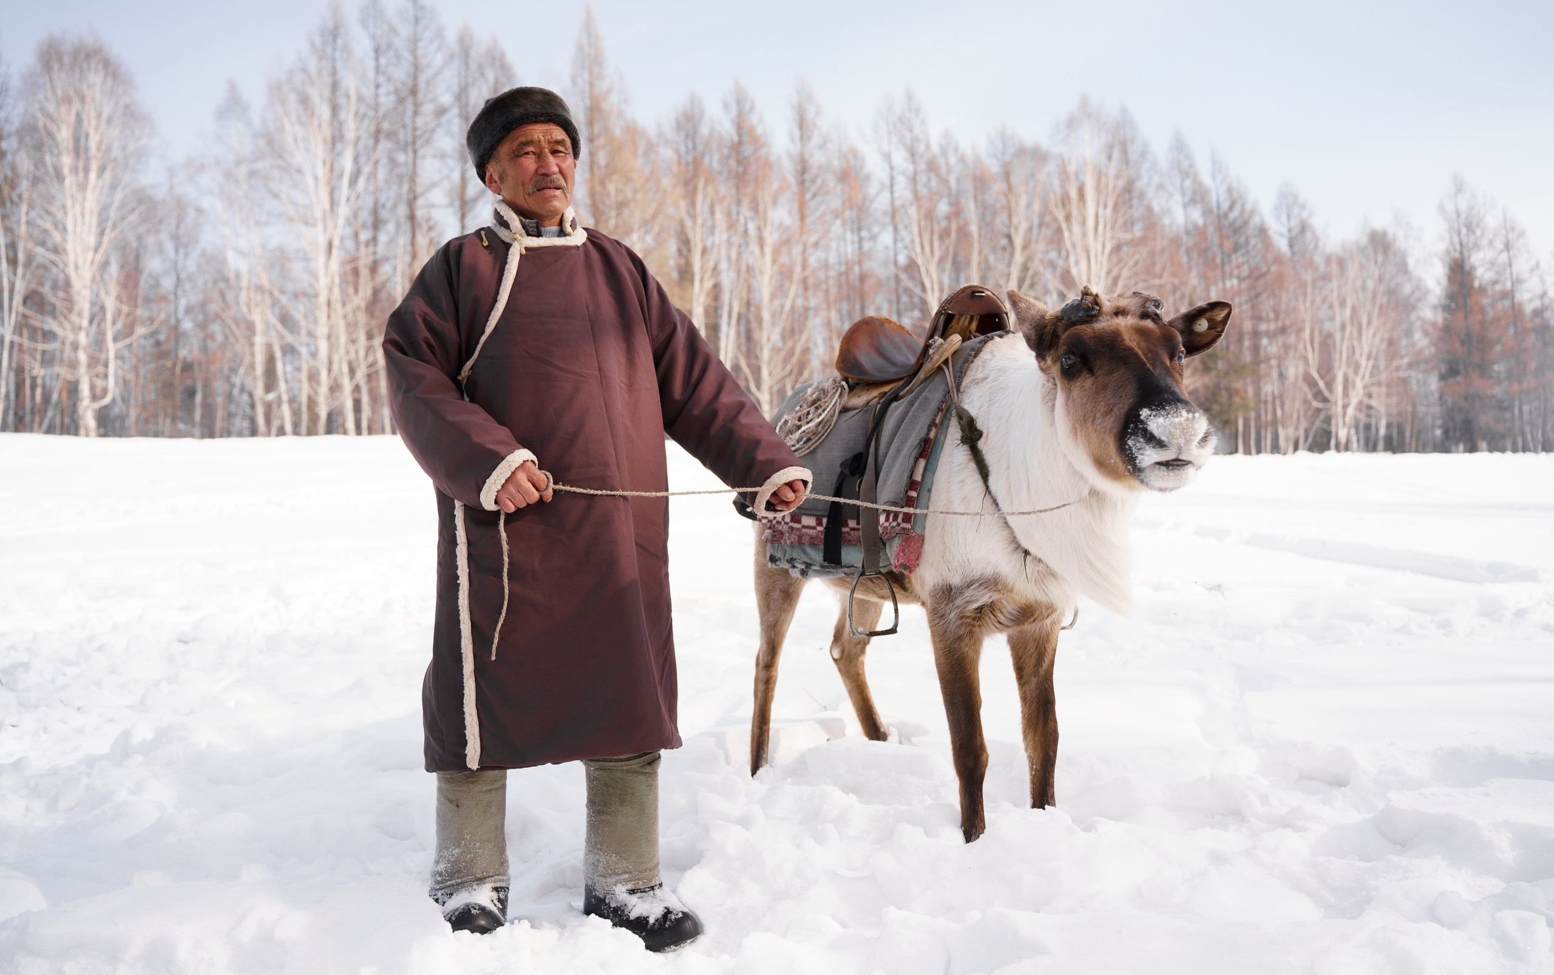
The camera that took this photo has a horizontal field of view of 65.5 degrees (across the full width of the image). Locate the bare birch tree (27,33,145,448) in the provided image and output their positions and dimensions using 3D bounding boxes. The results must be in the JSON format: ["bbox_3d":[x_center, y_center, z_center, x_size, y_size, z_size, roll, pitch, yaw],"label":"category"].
[{"bbox_3d":[-19.400,-7.050,34.000,3.400,11.200,3.400,0,1,0],"label":"bare birch tree"}]

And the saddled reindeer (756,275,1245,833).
[{"bbox_3d":[0.450,0.180,3.160,0.630,1.320,1.550,-1,1,-31],"label":"saddled reindeer"}]

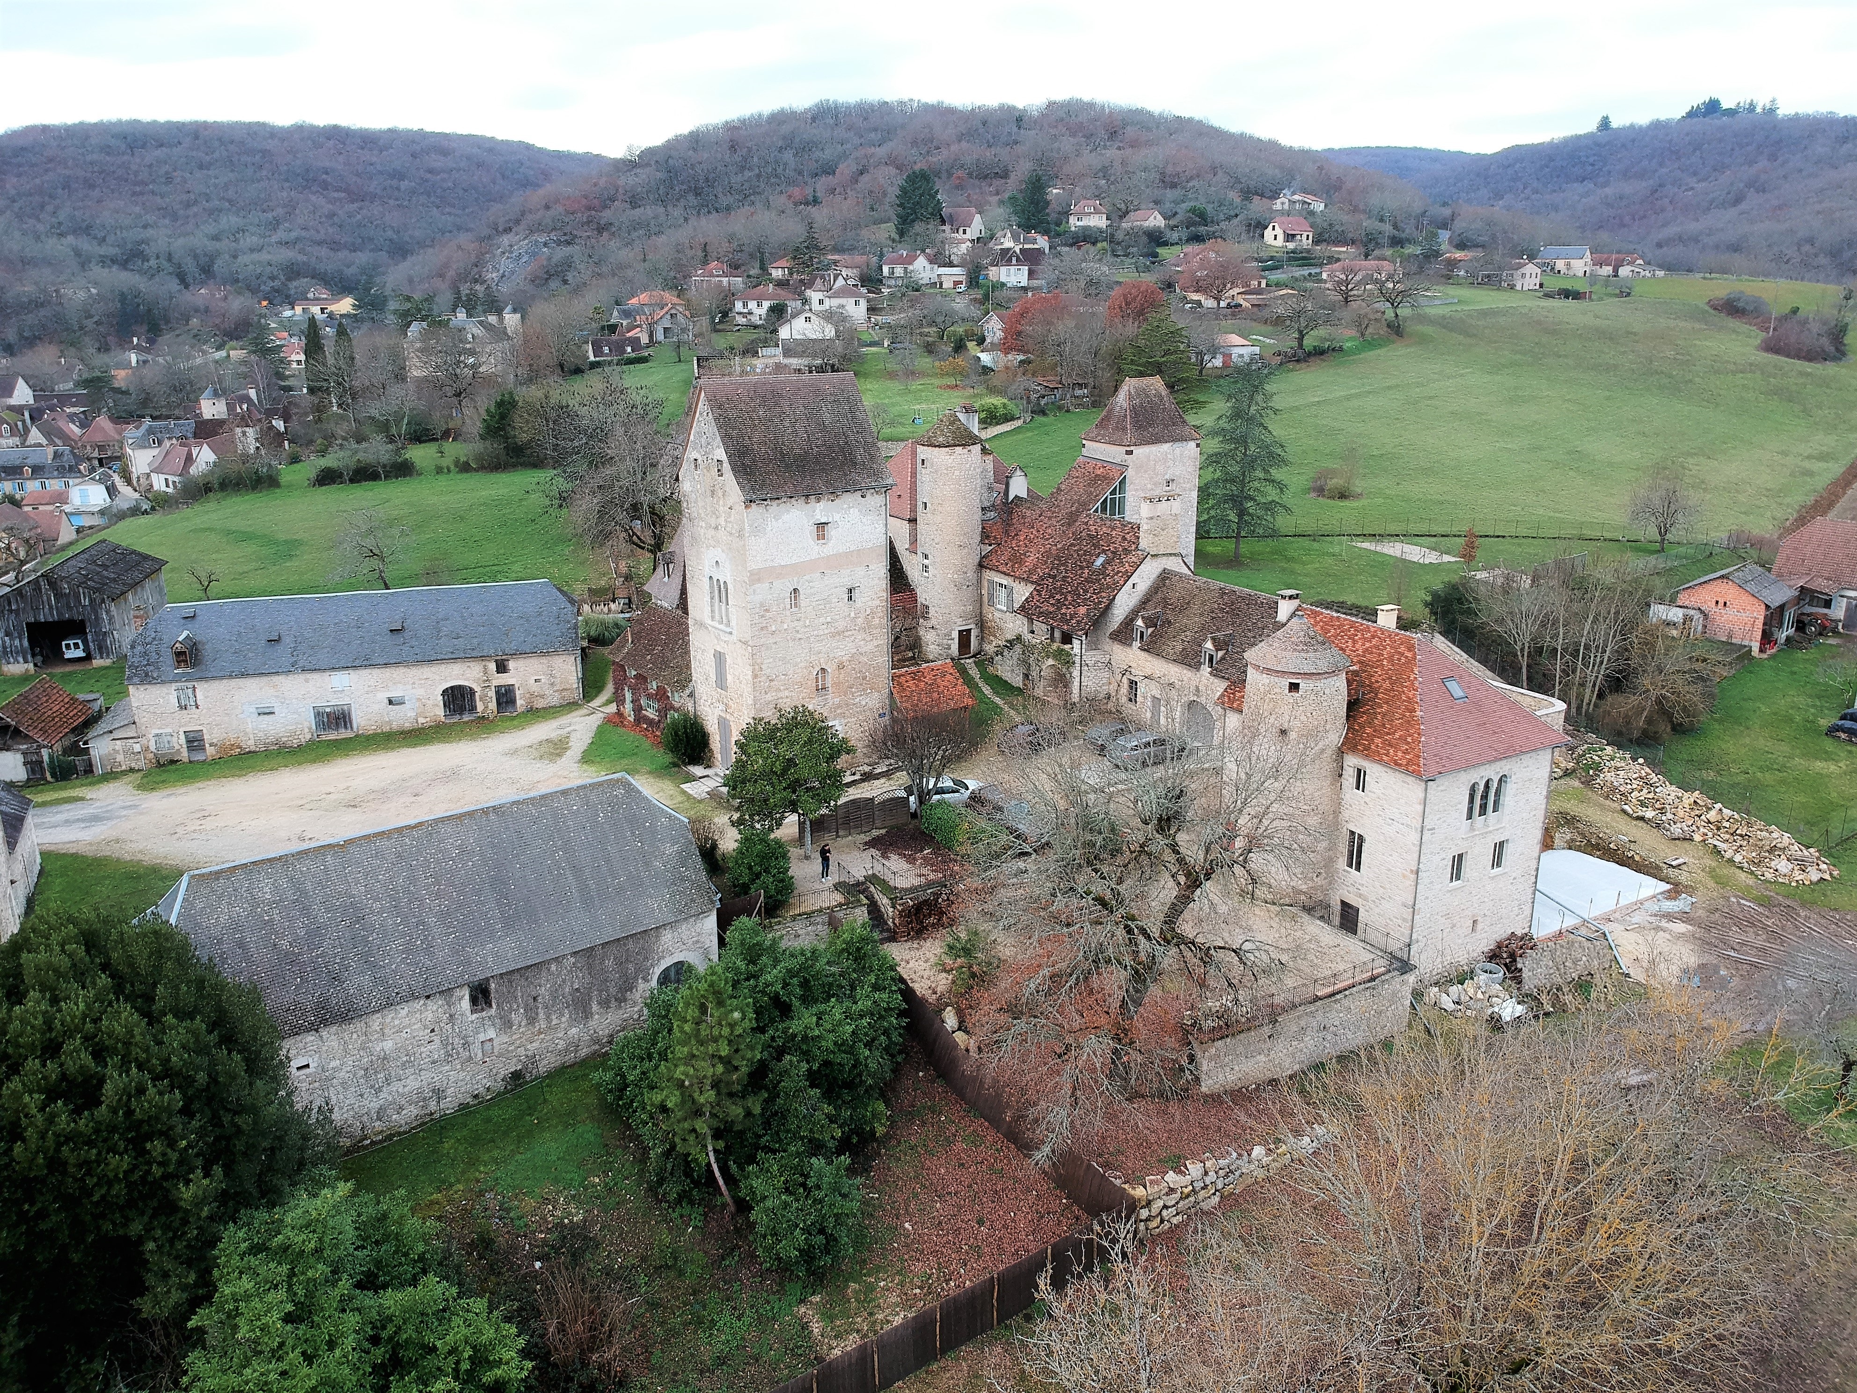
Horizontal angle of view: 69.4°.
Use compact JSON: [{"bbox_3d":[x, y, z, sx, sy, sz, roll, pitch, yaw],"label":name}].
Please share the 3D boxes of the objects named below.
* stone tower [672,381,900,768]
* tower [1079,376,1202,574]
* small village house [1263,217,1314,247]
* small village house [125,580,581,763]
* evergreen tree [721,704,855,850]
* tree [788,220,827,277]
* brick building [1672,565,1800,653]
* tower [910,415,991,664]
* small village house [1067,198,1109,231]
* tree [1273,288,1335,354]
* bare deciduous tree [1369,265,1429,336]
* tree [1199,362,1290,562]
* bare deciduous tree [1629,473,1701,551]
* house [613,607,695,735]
[{"bbox_3d":[-7.903,-6.888,76.459,9.200,22.000,9.000,-11,19,-30],"label":"stone tower"},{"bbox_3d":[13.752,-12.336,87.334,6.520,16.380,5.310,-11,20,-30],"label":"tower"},{"bbox_3d":[89.061,-114.507,331.301,10.500,7.120,8.200,-8,19,-24],"label":"small village house"},{"bbox_3d":[-36.828,-2.257,88.850,26.950,9.600,8.600,-5,17,-14],"label":"small village house"},{"bbox_3d":[-6.361,3.986,61.071,6.100,7.500,6.000,-1,17,0],"label":"evergreen tree"},{"bbox_3d":[-27.908,-102.645,308.190,9.000,12.980,9.000,-1,16,0],"label":"tree"},{"bbox_3d":[64.098,-7.362,106.672,7.000,5.700,7.600,15,23,43],"label":"brick building"},{"bbox_3d":[1.493,-11.270,93.141,4.900,16.700,4.900,-1,16,0],"label":"tower"},{"bbox_3d":[43.191,-130.163,362.963,10.300,7.770,8.800,1,17,6],"label":"small village house"},{"bbox_3d":[59.935,-60.282,213.914,10.400,9.590,10.000,-1,17,0],"label":"tree"},{"bbox_3d":[80.477,-67.373,228.550,10.400,11.400,10.000,-1,17,0],"label":"bare deciduous tree"},{"bbox_3d":[28.671,-20.734,119.542,8.150,17.620,8.150,-1,16,0],"label":"tree"},{"bbox_3d":[66.775,-16.710,121.630,6.600,7.540,6.400,-1,17,0],"label":"bare deciduous tree"},{"bbox_3d":[-13.947,-1.798,80.753,6.300,6.600,9.400,-14,21,-38],"label":"house"}]

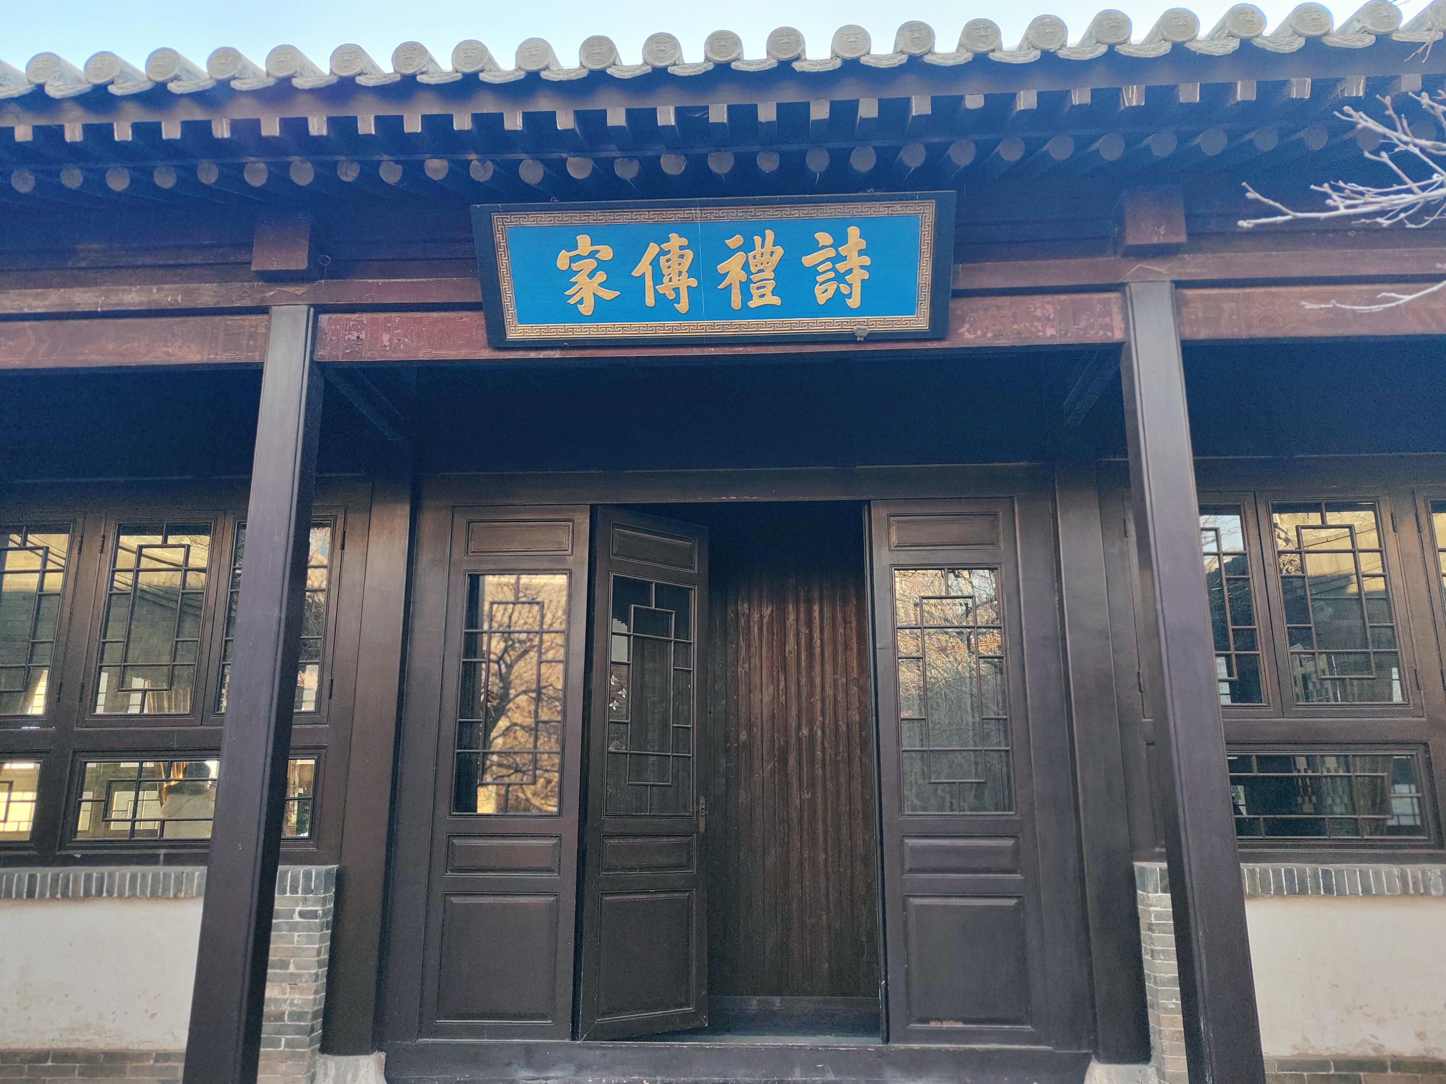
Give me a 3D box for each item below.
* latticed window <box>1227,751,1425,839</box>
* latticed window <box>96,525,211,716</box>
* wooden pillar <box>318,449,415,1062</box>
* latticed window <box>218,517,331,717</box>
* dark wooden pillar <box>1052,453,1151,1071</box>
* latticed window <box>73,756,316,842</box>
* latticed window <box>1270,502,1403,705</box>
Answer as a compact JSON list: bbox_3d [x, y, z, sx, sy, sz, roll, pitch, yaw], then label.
[{"bbox_3d":[2.726,1.233,5.469,1.264,0.412,0.060,-1,-15,3],"label":"latticed window"},{"bbox_3d":[-3.023,0.408,6.028,0.526,1.021,0.060,-1,-15,3],"label":"latticed window"},{"bbox_3d":[-1.755,0.973,5.763,0.230,2.999,0.220,-1,-15,3],"label":"wooden pillar"},{"bbox_3d":[-2.367,0.399,5.992,0.535,1.018,0.060,-1,-15,3],"label":"latticed window"},{"bbox_3d":[1.819,0.947,5.557,0.227,2.948,0.220,-1,-15,3],"label":"dark wooden pillar"},{"bbox_3d":[-2.693,1.314,5.770,1.276,0.418,0.060,-1,-15,3],"label":"latticed window"},{"bbox_3d":[3.089,0.301,5.692,0.541,1.030,0.060,-1,-15,3],"label":"latticed window"}]

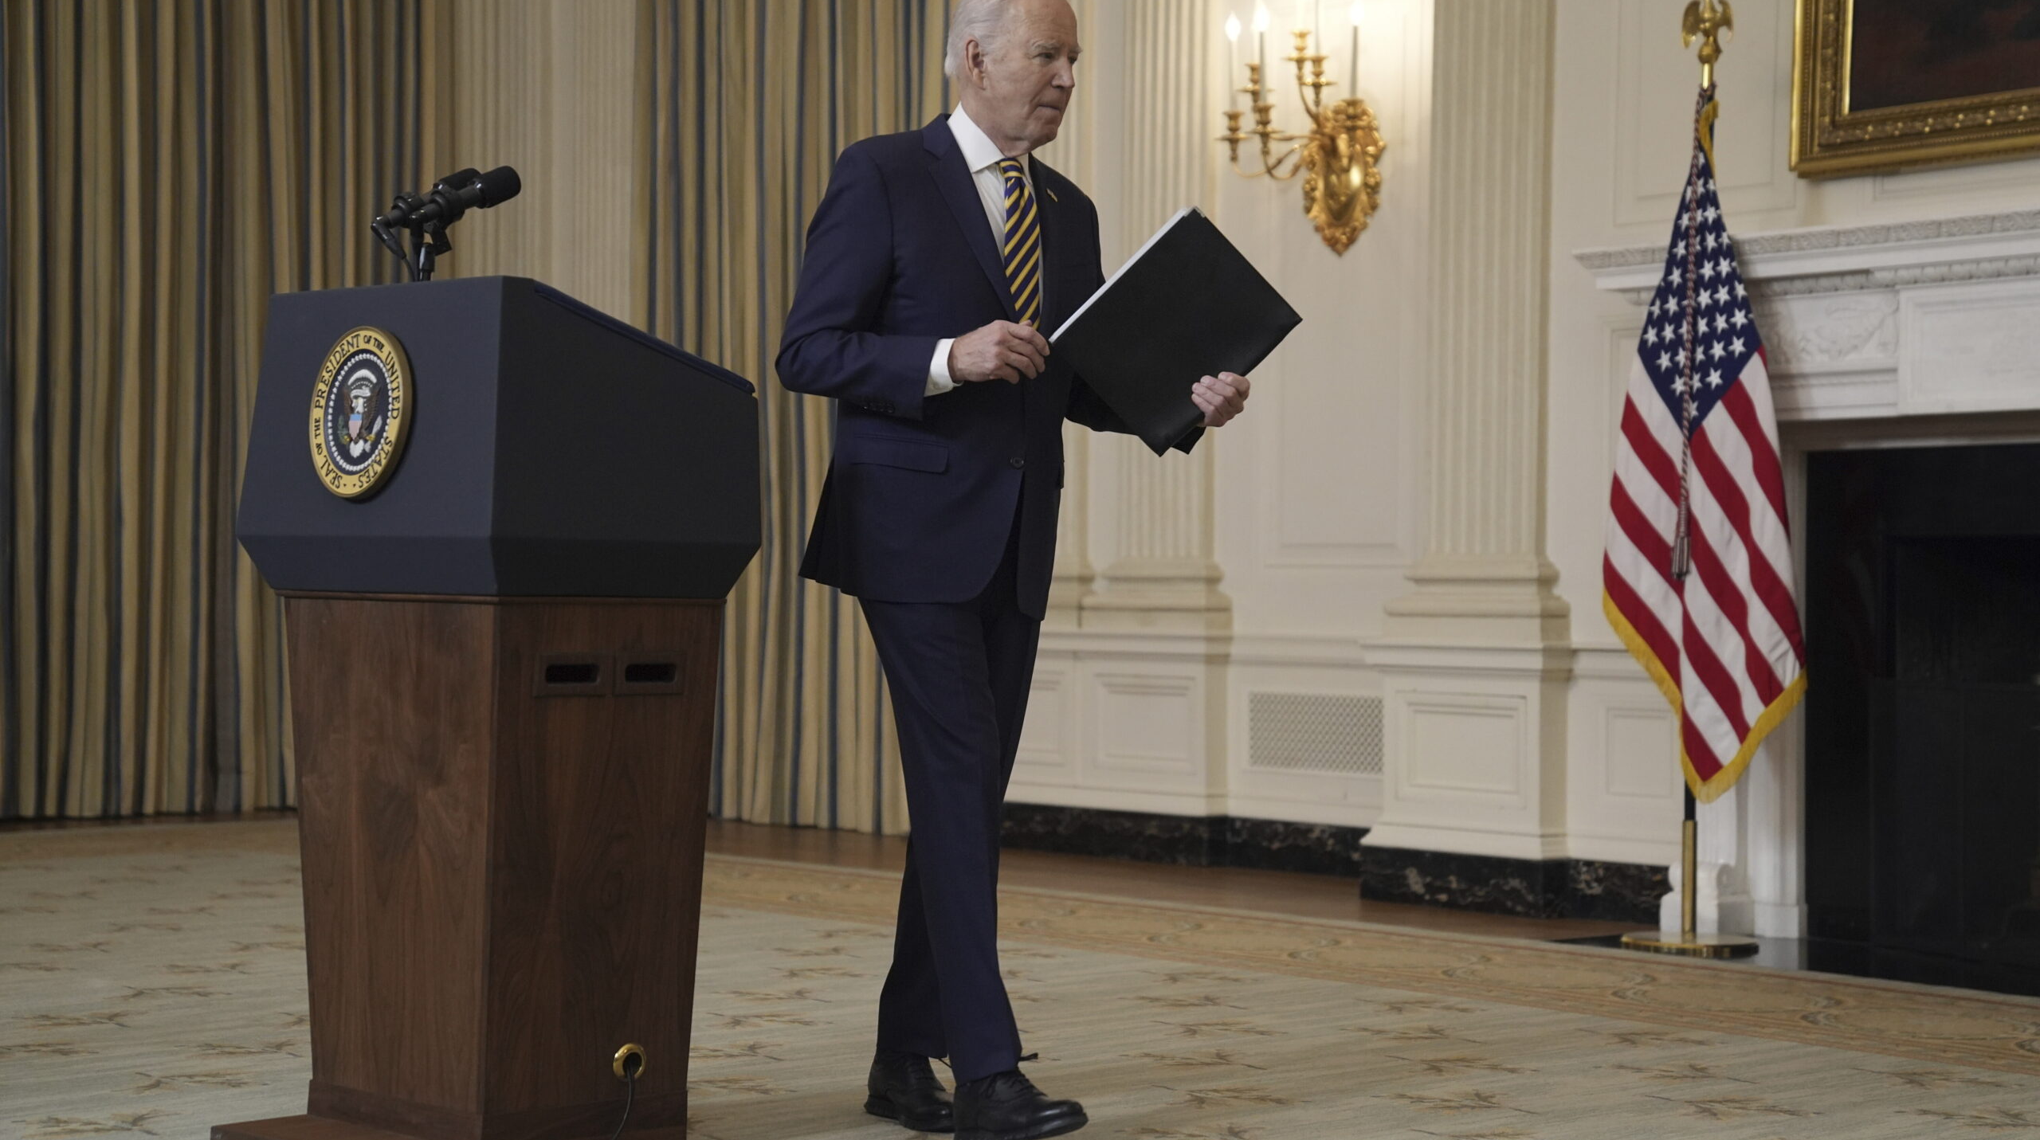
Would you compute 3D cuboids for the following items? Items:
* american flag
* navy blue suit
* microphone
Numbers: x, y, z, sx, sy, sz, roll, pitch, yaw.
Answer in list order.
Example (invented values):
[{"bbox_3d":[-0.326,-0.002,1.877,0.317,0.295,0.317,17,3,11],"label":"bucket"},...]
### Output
[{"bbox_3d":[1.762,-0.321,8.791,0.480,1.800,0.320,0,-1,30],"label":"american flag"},{"bbox_3d":[-0.063,0.042,5.242,0.550,1.470,0.520,2,-1,-43],"label":"navy blue suit"},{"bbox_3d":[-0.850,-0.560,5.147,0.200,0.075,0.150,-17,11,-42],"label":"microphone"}]

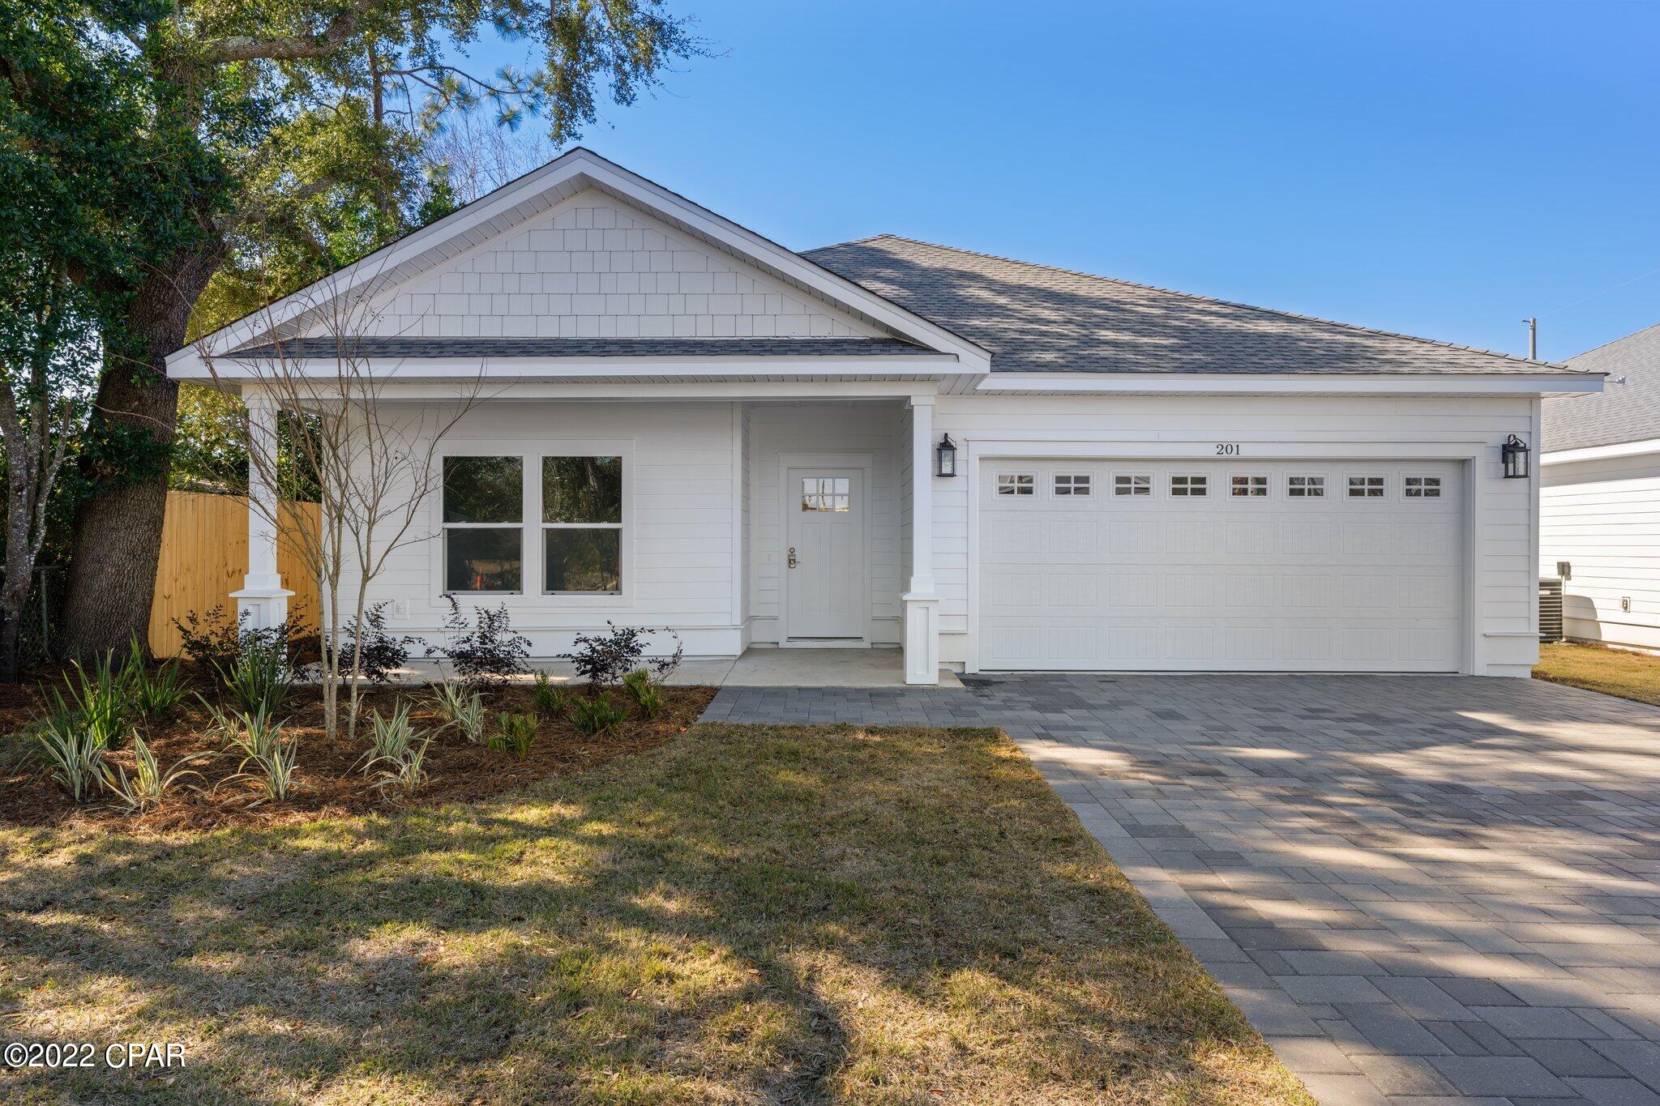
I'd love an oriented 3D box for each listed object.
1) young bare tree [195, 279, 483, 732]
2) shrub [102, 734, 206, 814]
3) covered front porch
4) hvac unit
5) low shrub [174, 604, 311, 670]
[{"bbox_3d":[-3.240,-0.288,6.800,1.900,3.040,1.750,0,0,0],"label":"young bare tree"},{"bbox_3d":[-3.400,1.073,5.120,0.520,0.380,0.500,0,0,0],"label":"shrub"},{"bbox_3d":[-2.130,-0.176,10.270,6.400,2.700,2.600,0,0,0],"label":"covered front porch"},{"bbox_3d":[9.970,0.828,14.750,0.840,0.910,0.840,0,0,0],"label":"hvac unit"},{"bbox_3d":[-5.050,0.817,8.750,1.140,0.690,0.950,0,0,0],"label":"low shrub"}]

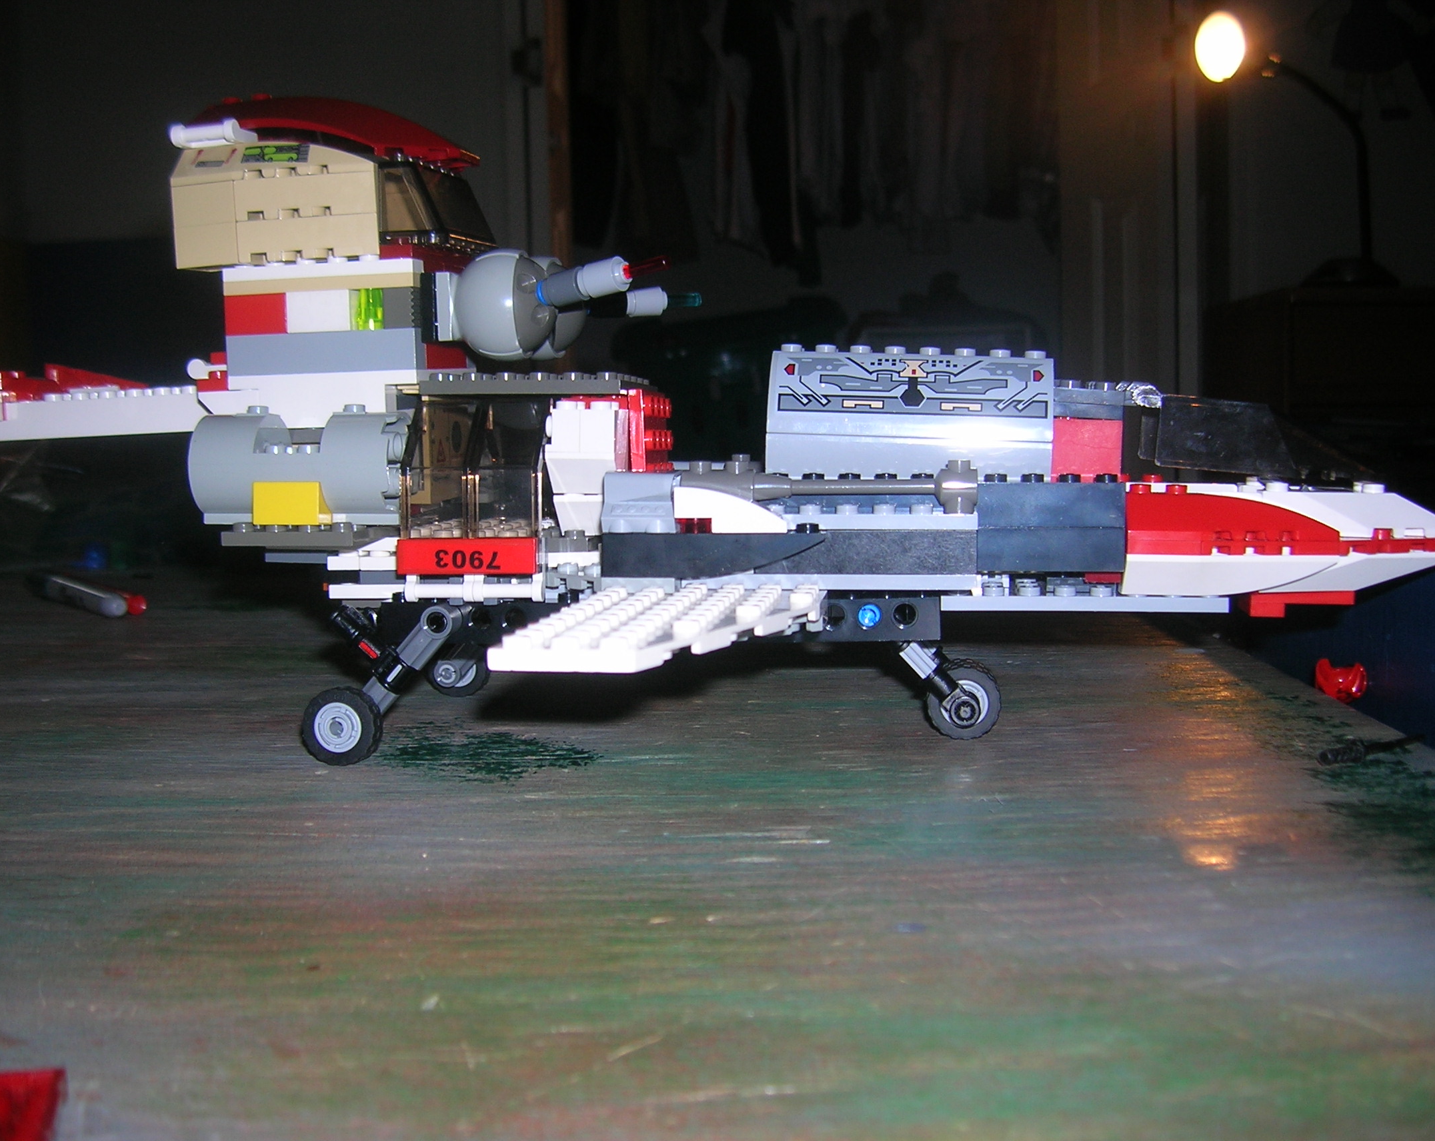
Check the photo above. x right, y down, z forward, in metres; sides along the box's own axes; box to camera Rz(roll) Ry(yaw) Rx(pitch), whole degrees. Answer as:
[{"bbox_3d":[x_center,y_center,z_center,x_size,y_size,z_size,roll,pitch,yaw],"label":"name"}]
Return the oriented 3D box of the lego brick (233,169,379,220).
[{"bbox_3d":[-0.095,-0.088,0.353,0.032,0.011,0.015,-2,4,11],"label":"lego brick"}]

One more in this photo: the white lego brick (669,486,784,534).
[{"bbox_3d":[0.003,-0.013,0.319,0.024,0.010,0.008,0,5,8],"label":"white lego brick"}]

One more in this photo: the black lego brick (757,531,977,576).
[{"bbox_3d":[0.033,-0.005,0.329,0.048,0.010,0.009,0,6,5],"label":"black lego brick"}]

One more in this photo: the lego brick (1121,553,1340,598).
[{"bbox_3d":[0.114,0.001,0.338,0.047,0.010,0.016,0,5,8],"label":"lego brick"}]

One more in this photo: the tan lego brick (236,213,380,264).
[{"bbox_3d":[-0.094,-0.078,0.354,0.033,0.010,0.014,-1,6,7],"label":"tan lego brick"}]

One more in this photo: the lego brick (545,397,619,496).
[{"bbox_3d":[-0.030,-0.028,0.345,0.017,0.021,0.016,0,7,8],"label":"lego brick"}]

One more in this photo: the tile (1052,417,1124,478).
[{"bbox_3d":[0.085,-0.028,0.346,0.016,0.015,0.008,3,8,8],"label":"tile"}]

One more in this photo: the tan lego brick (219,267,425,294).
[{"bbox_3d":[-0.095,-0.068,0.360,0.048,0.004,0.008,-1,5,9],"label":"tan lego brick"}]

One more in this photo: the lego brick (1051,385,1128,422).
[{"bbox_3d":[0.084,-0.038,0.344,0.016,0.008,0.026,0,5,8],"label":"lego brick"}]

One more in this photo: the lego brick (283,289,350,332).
[{"bbox_3d":[-0.093,-0.062,0.358,0.016,0.010,0.009,0,5,10],"label":"lego brick"}]

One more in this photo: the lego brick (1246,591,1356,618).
[{"bbox_3d":[0.138,0.007,0.356,0.024,0.007,0.009,0,6,5],"label":"lego brick"}]

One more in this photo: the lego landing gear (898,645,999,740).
[{"bbox_3d":[0.055,0.028,0.356,0.024,0.025,0.020,0,5,8],"label":"lego landing gear"}]

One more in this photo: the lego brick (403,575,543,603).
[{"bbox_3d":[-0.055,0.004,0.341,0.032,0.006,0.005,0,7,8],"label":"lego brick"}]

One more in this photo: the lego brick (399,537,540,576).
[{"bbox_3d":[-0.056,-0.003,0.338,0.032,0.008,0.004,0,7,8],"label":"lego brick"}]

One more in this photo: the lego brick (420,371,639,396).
[{"bbox_3d":[-0.043,-0.045,0.369,0.048,0.005,0.047,1,5,8],"label":"lego brick"}]

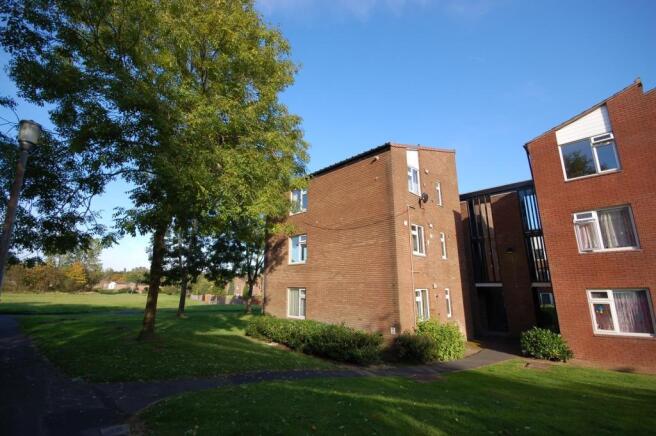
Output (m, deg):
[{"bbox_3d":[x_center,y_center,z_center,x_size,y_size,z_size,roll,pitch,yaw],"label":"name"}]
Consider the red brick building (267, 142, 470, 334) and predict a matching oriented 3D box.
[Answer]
[{"bbox_3d":[1.889,1.094,15.388,6.930,9.900,8.590,13,-18,-43],"label":"red brick building"}]

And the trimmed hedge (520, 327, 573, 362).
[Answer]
[{"bbox_3d":[7.406,4.225,9.235,1.310,0.930,1.310,13,-18,-43],"label":"trimmed hedge"}]

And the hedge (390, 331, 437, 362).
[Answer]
[{"bbox_3d":[2.772,4.069,8.579,1.310,0.800,1.140,13,-18,-43],"label":"hedge"}]

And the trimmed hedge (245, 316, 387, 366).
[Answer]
[{"bbox_3d":[-1.045,4.545,10.891,1.510,0.850,6.880,13,-18,-43],"label":"trimmed hedge"}]

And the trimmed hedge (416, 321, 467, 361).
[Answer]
[{"bbox_3d":[3.928,4.176,9.445,1.560,1.130,1.330,13,-18,-43],"label":"trimmed hedge"}]

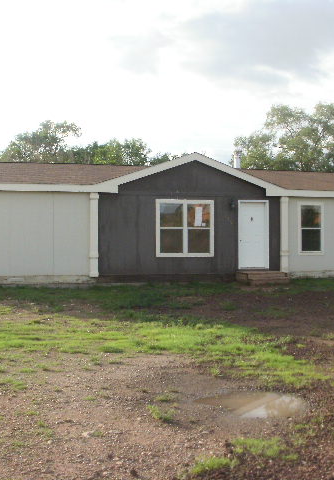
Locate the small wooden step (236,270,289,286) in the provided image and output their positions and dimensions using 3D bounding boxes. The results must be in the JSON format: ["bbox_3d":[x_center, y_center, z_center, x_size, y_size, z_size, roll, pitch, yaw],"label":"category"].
[{"bbox_3d":[2.959,1.184,20.556,1.320,0.410,1.100,0,-1,-17],"label":"small wooden step"}]

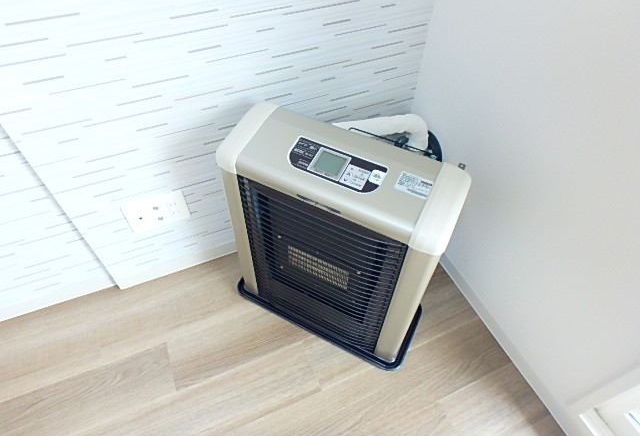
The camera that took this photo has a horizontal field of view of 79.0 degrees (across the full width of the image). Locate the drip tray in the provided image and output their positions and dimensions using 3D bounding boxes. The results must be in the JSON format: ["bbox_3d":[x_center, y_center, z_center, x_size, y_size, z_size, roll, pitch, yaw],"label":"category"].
[{"bbox_3d":[0.034,0.257,1.252,0.557,0.022,0.251,22,53,17],"label":"drip tray"}]

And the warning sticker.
[{"bbox_3d":[0.180,-0.062,0.744,0.064,0.004,0.041,22,68,17],"label":"warning sticker"}]

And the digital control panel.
[{"bbox_3d":[0.028,-0.104,0.784,0.210,0.008,0.086,22,68,17],"label":"digital control panel"}]

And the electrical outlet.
[{"bbox_3d":[-0.457,-0.016,1.096,0.163,0.116,0.010,-18,52,-16],"label":"electrical outlet"}]

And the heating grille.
[{"bbox_3d":[-0.010,0.146,0.989,0.395,0.528,0.036,22,53,17],"label":"heating grille"}]

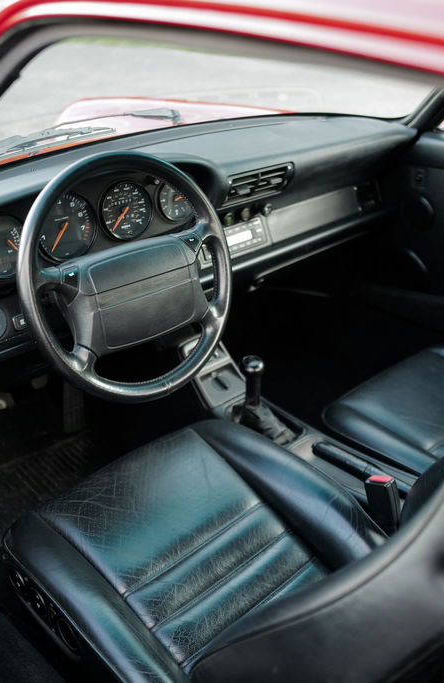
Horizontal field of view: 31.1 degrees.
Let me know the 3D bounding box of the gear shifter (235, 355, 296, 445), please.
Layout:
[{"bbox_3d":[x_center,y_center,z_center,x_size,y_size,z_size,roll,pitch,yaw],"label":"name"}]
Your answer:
[{"bbox_3d":[0.095,0.108,1.544,0.080,0.140,0.140,-24,35,-38],"label":"gear shifter"}]

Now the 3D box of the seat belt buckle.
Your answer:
[{"bbox_3d":[0.264,0.270,1.288,0.044,0.100,0.024,4,24,44],"label":"seat belt buckle"}]

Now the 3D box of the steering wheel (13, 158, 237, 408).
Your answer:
[{"bbox_3d":[-0.153,-0.100,1.254,0.385,0.385,0.100,-24,17,-38],"label":"steering wheel"}]

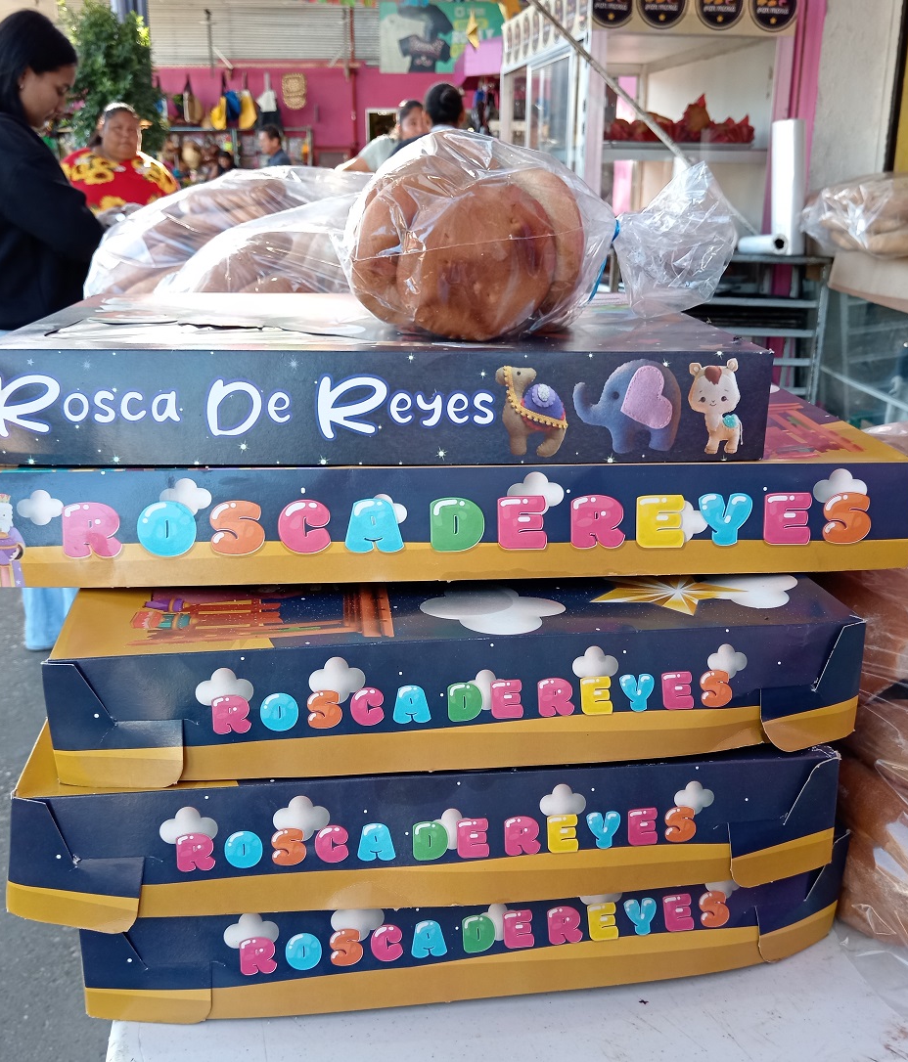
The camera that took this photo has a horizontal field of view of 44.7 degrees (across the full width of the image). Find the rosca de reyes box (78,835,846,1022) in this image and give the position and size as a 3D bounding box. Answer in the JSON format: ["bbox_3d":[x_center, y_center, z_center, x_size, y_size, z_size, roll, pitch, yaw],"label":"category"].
[{"bbox_3d":[-0.010,0.189,0.799,0.460,0.071,0.304,-2,17,-12],"label":"rosca de reyes box"}]

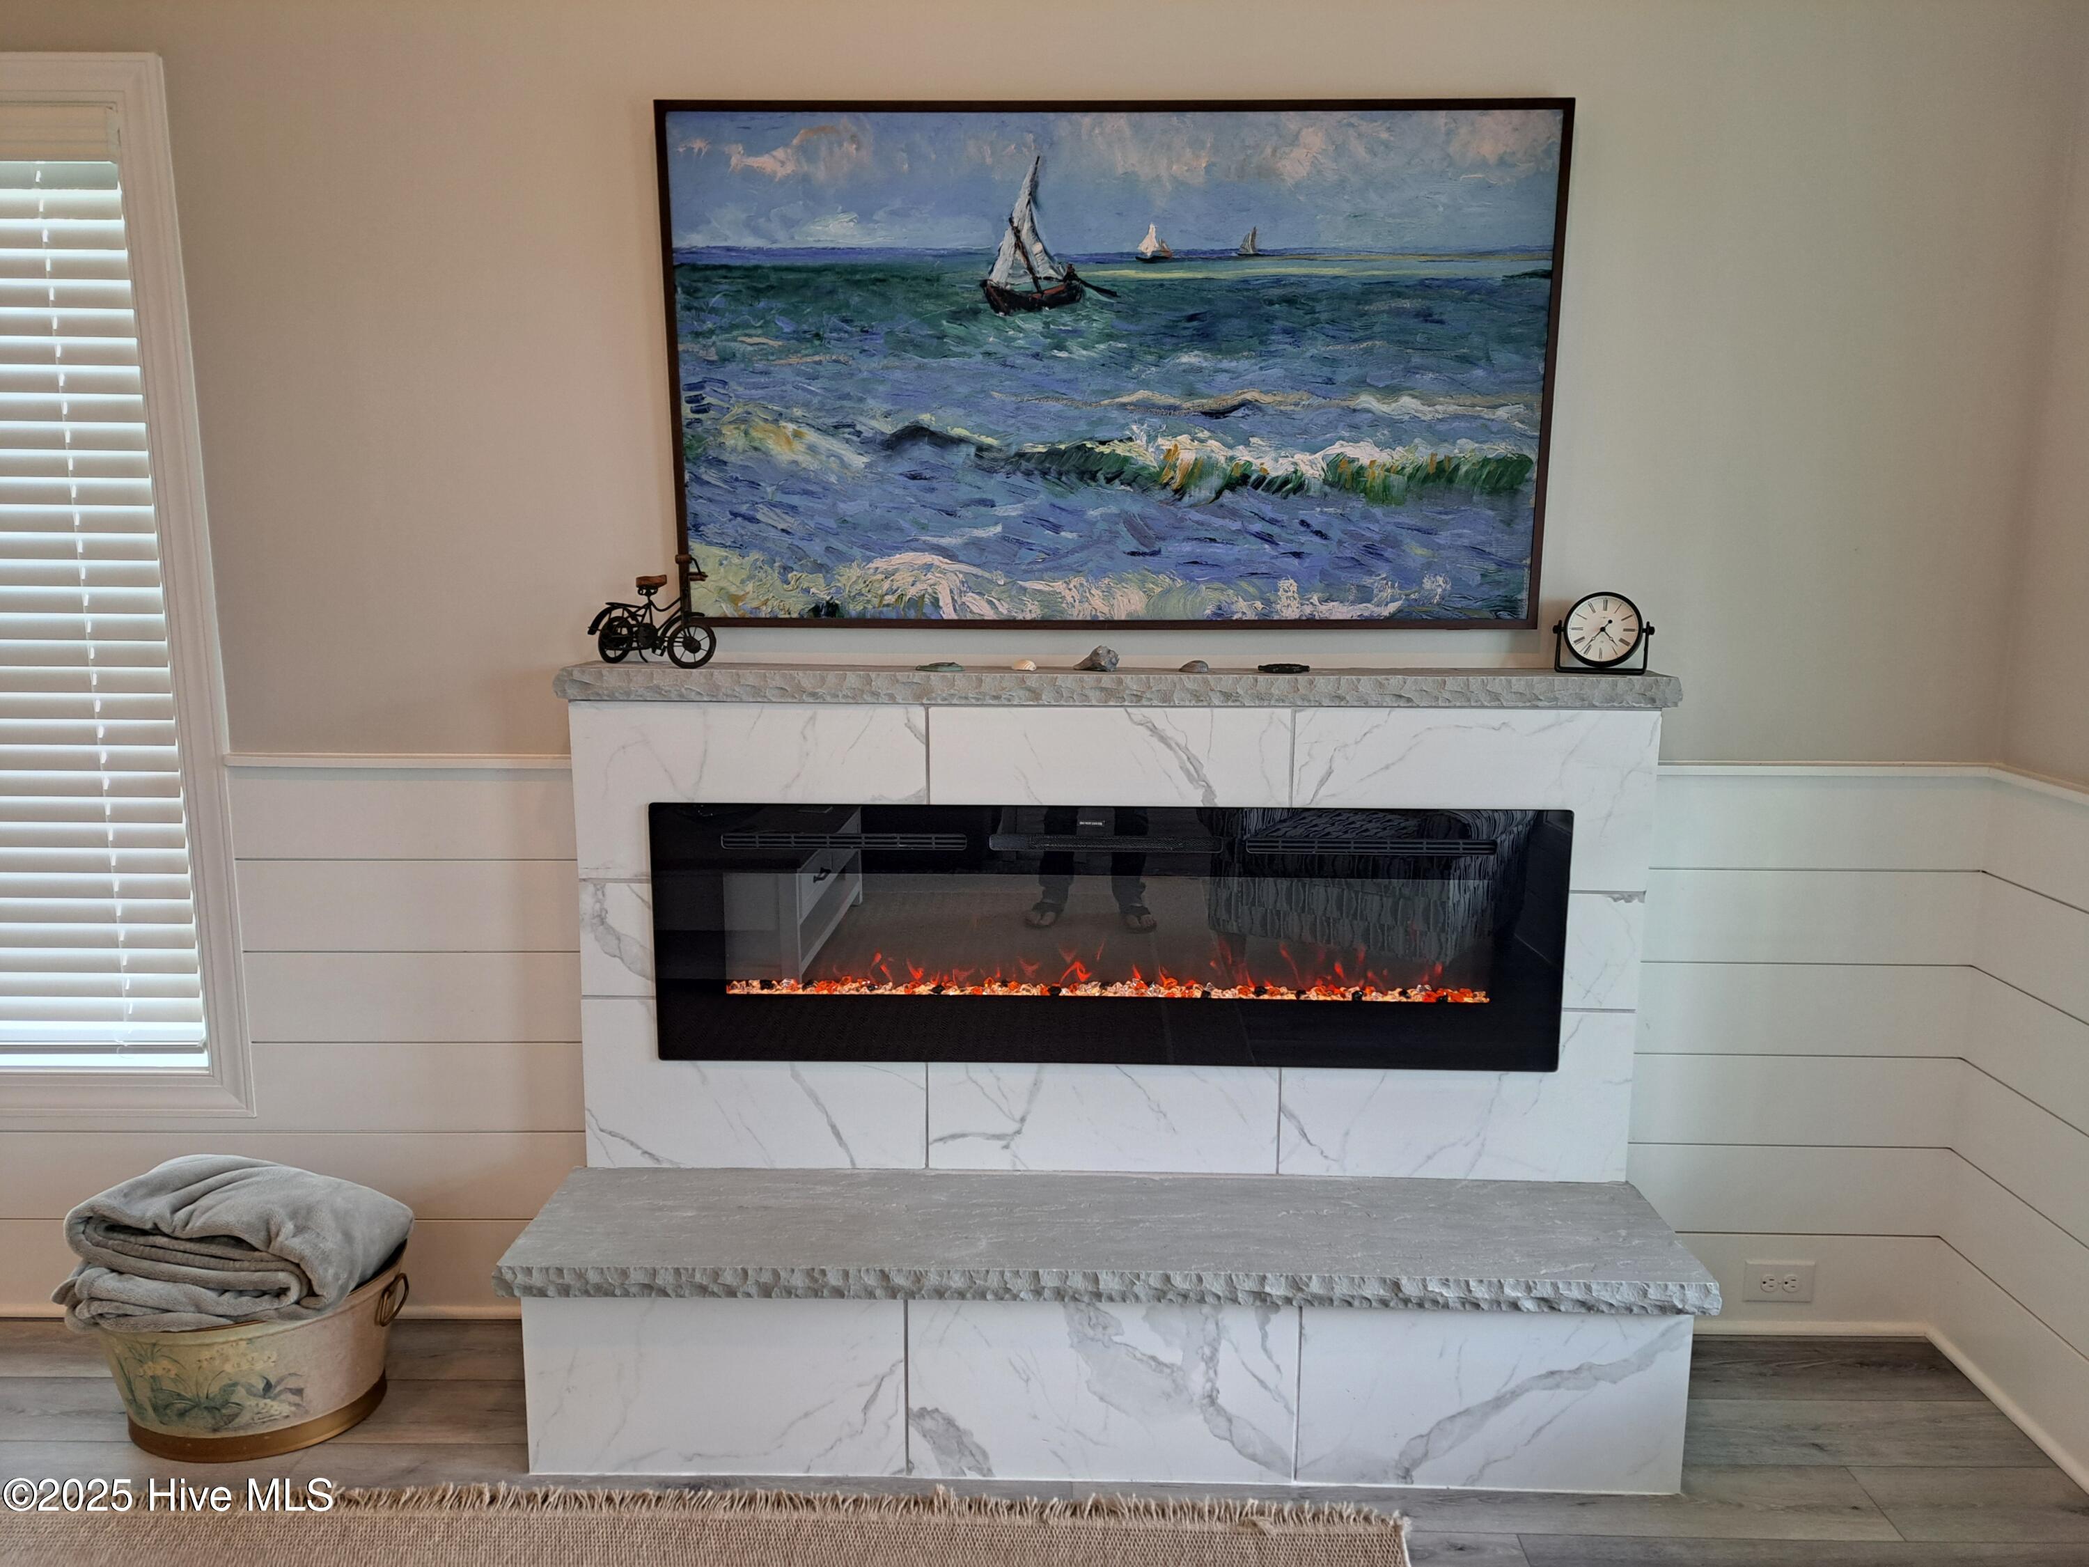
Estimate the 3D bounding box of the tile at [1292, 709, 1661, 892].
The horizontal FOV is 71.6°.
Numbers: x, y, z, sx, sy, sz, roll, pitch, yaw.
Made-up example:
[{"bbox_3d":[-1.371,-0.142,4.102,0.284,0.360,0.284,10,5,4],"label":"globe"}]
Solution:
[{"bbox_3d":[0.705,0.028,2.390,0.595,0.300,0.012,1,9,1],"label":"tile"}]

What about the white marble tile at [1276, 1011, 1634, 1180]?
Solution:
[{"bbox_3d":[0.702,0.527,2.466,0.595,0.302,0.012,1,9,1],"label":"white marble tile"}]

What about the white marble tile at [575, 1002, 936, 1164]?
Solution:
[{"bbox_3d":[-0.493,0.516,2.490,0.593,0.302,0.012,1,9,1],"label":"white marble tile"}]

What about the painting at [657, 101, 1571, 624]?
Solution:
[{"bbox_3d":[0.109,-0.683,2.421,1.472,0.845,0.035,1,11,1],"label":"painting"}]

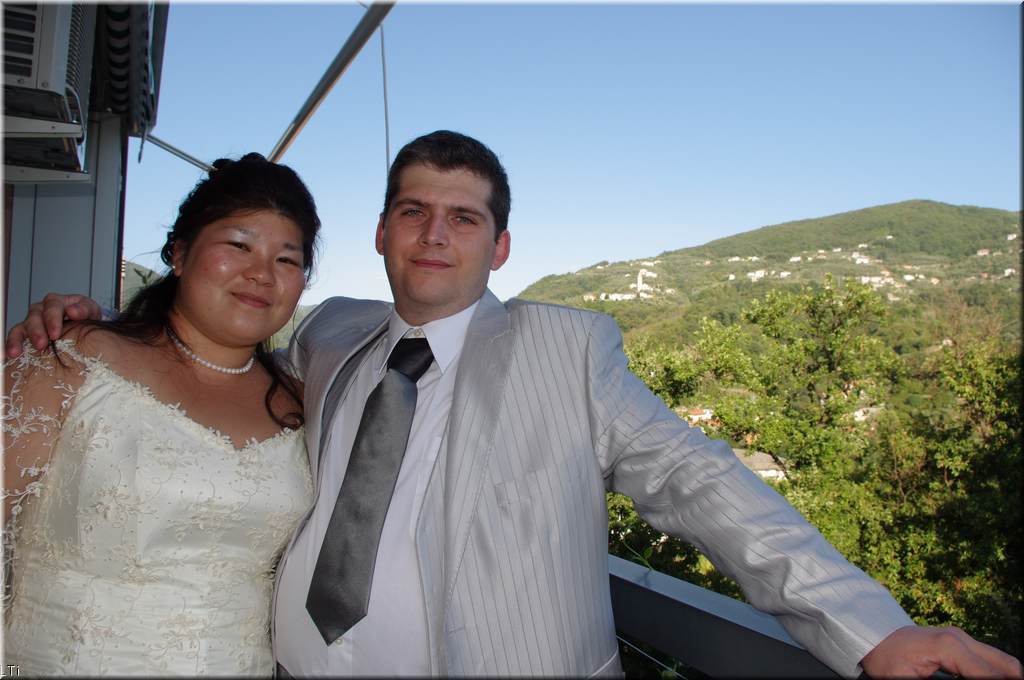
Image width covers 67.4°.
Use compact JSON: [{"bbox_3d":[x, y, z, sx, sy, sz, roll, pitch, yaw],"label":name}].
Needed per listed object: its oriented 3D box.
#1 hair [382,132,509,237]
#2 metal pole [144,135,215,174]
[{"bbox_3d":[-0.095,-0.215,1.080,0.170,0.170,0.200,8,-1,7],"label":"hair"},{"bbox_3d":[-1.730,-0.980,4.219,0.614,0.034,0.034,28,-10,-23],"label":"metal pole"}]

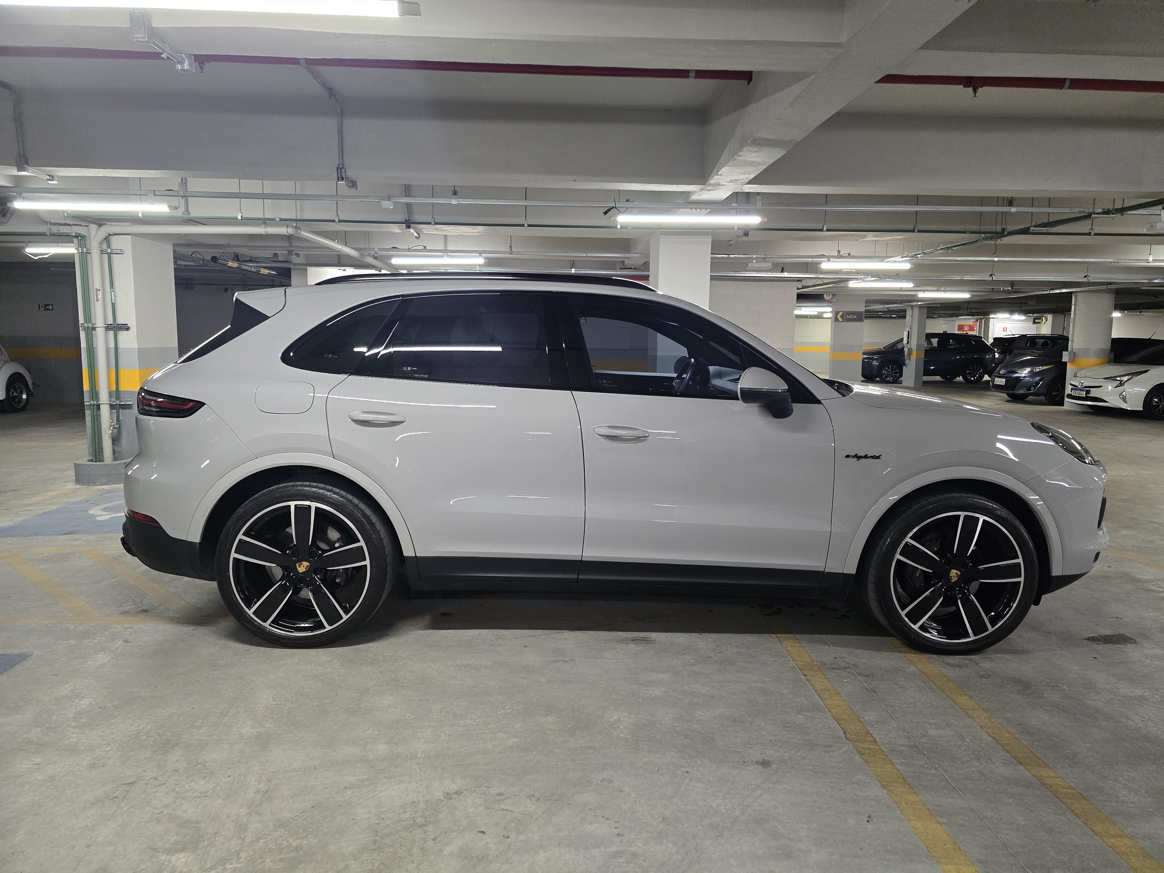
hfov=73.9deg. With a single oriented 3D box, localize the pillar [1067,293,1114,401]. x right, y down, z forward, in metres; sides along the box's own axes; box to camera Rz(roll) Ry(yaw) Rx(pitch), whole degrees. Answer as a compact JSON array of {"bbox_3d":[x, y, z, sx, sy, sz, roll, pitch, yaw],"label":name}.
[{"bbox_3d":[10.532,-1.797,16.050,0.700,2.420,0.700,1,8,-2],"label":"pillar"}]

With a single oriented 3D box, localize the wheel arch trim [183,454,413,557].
[{"bbox_3d":[-1.228,0.297,3.389,1.014,0.455,0.110,1,8,0],"label":"wheel arch trim"}]

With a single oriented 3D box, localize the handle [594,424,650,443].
[{"bbox_3d":[0.172,-0.014,3.361,0.235,0.072,0.065,1,8,0],"label":"handle"}]

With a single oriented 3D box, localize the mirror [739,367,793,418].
[{"bbox_3d":[0.782,-0.188,3.301,0.170,0.200,0.250,1,8,0],"label":"mirror"}]

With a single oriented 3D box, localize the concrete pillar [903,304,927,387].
[{"bbox_3d":[9.888,-2.698,22.900,0.250,2.420,0.700,0,7,-3],"label":"concrete pillar"}]

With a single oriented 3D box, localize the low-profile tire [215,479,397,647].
[{"bbox_3d":[-1.234,0.565,3.526,0.737,0.737,0.305,1,8,0],"label":"low-profile tire"}]

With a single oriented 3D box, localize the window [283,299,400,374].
[{"bbox_3d":[-1.089,-0.458,3.496,0.499,0.375,0.090,1,-18,0],"label":"window"}]

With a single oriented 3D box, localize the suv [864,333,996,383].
[{"bbox_3d":[10.956,-2.566,25.135,4.460,1.620,1.825,0,7,-3],"label":"suv"}]

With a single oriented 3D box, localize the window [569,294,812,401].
[{"bbox_3d":[0.481,-0.403,3.498,1.121,0.505,0.100,1,-14,0],"label":"window"}]

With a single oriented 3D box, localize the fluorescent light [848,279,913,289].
[{"bbox_3d":[5.651,-2.875,14.600,1.240,0.090,0.100,1,8,-2],"label":"fluorescent light"}]

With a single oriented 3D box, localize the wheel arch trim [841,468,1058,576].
[{"bbox_3d":[1.650,0.378,3.440,0.965,0.485,0.120,1,7,-1],"label":"wheel arch trim"}]

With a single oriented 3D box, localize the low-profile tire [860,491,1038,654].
[{"bbox_3d":[1.660,0.604,3.546,0.737,0.737,0.280,1,8,0],"label":"low-profile tire"}]

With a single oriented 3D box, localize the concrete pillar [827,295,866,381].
[{"bbox_3d":[7.064,-2.487,20.674,0.763,2.460,0.270,1,8,-2],"label":"concrete pillar"}]

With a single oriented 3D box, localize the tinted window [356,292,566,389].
[{"bbox_3d":[-0.532,-0.438,3.487,0.922,0.469,0.090,1,-16,0],"label":"tinted window"}]

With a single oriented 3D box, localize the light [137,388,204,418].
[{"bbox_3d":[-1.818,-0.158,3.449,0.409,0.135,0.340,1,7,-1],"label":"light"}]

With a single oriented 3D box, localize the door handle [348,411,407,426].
[{"bbox_3d":[-0.877,-0.078,3.324,0.260,0.062,0.055,1,7,-1],"label":"door handle"}]

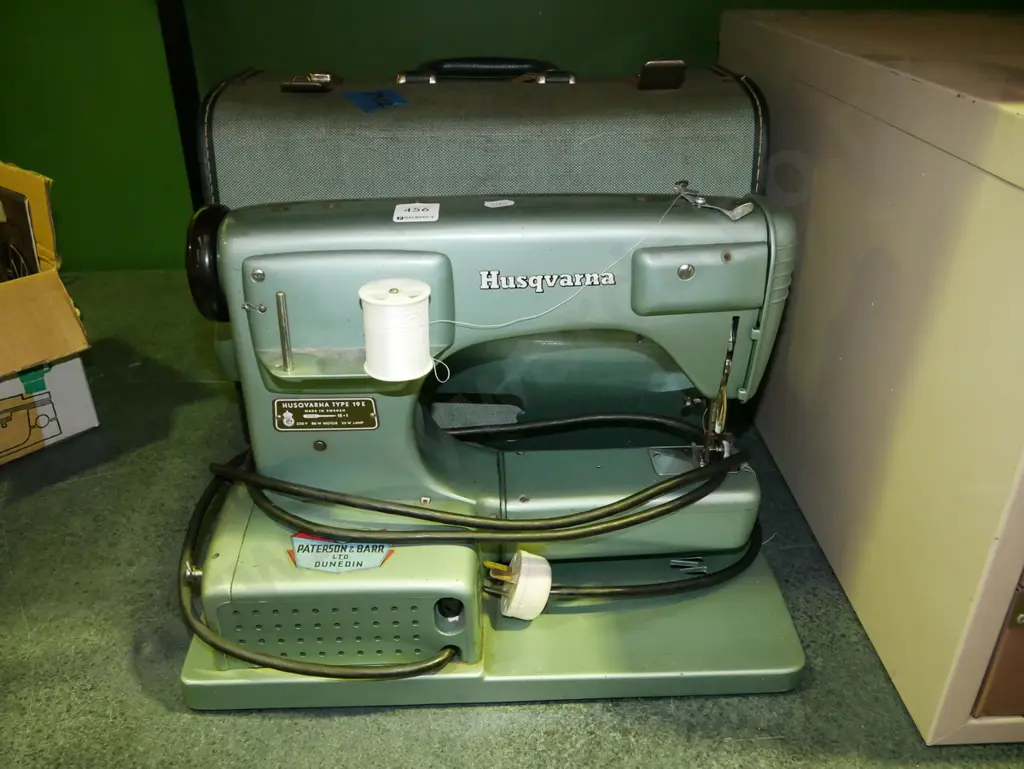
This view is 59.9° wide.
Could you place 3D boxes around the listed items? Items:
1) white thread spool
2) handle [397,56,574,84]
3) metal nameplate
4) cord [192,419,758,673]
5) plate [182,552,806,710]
[{"bbox_3d":[-0.069,-0.034,0.533,0.043,0.052,0.043,-1,29,-2],"label":"white thread spool"},{"bbox_3d":[-0.021,-0.253,0.710,0.141,0.024,0.032,-1,29,-2],"label":"handle"},{"bbox_3d":[-0.116,0.018,0.554,0.064,0.022,0.002,-1,29,-2],"label":"metal nameplate"},{"bbox_3d":[-0.020,0.095,0.604,0.392,0.104,0.180,-1,29,-2],"label":"cord"},{"bbox_3d":[-0.012,0.146,0.638,0.391,0.023,0.188,-1,29,-2],"label":"plate"}]

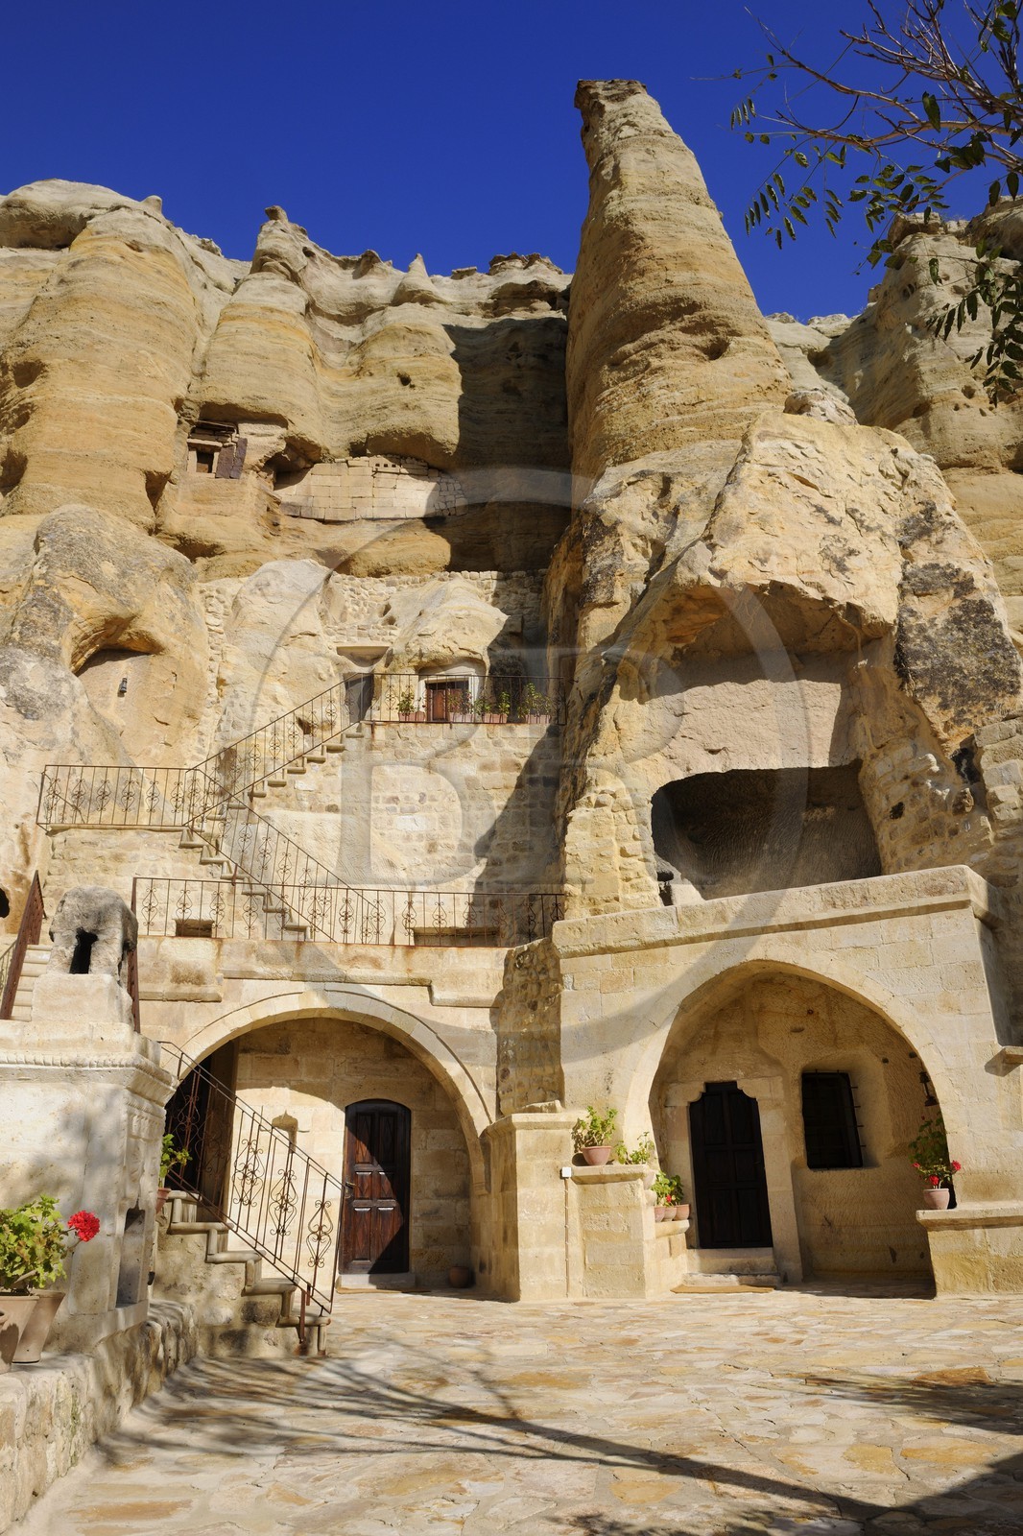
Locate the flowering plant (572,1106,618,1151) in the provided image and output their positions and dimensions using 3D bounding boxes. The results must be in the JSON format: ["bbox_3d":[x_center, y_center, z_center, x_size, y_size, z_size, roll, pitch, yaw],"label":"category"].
[{"bbox_3d":[0.920,3.932,11.162,0.500,0.480,0.460,-6,-23,9],"label":"flowering plant"}]

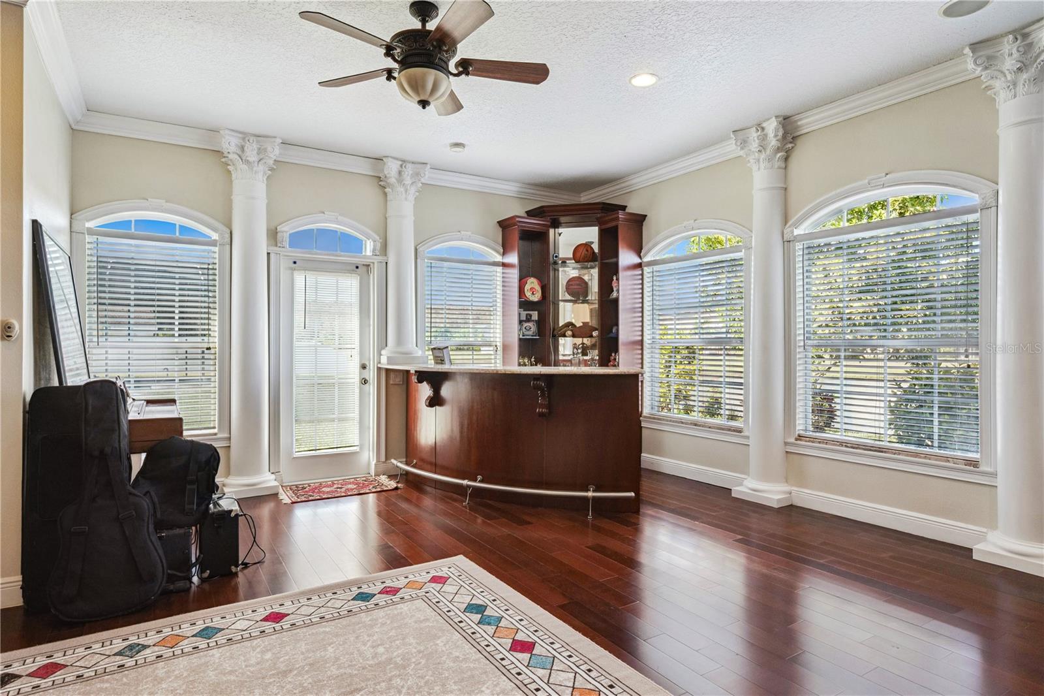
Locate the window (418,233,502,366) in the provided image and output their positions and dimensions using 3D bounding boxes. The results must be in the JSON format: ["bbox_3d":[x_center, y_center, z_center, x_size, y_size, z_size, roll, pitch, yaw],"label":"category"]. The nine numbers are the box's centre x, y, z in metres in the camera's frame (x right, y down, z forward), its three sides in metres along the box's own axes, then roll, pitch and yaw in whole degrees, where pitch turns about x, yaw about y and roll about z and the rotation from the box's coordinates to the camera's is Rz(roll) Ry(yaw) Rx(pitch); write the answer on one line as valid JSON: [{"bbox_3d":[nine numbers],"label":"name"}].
[{"bbox_3d":[-0.606,-0.228,5.844,1.070,1.965,0.130,0,0,-30],"label":"window"}]

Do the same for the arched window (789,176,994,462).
[{"bbox_3d":[2.502,-0.225,3.865,0.130,1.960,1.338,0,0,-34],"label":"arched window"}]

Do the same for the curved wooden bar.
[{"bbox_3d":[-0.209,0.710,4.726,2.647,1.080,0.852,0,0,27],"label":"curved wooden bar"}]

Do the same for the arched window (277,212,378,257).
[{"bbox_3d":[-1.814,-1.076,5.192,0.920,0.365,0.120,0,0,-29],"label":"arched window"}]

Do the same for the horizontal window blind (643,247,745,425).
[{"bbox_3d":[1.628,-0.077,5.360,0.060,1.546,1.192,0,0,-34],"label":"horizontal window blind"}]

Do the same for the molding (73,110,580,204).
[{"bbox_3d":[-1.339,-1.730,5.345,4.774,0.130,0.120,0,0,-29],"label":"molding"}]

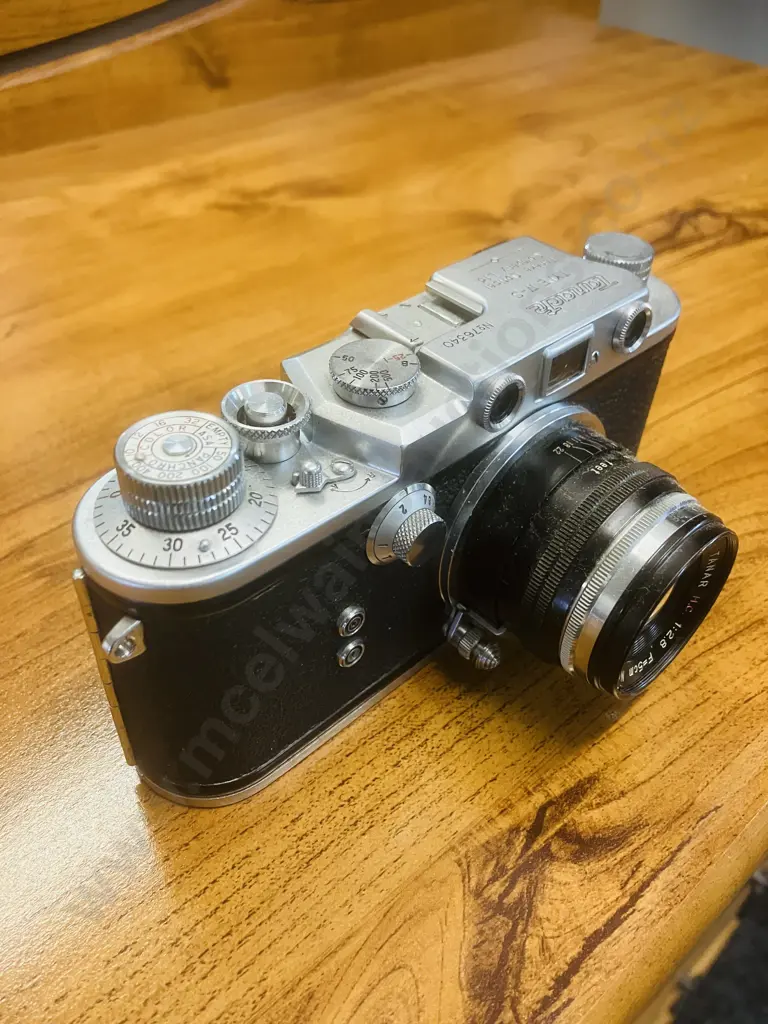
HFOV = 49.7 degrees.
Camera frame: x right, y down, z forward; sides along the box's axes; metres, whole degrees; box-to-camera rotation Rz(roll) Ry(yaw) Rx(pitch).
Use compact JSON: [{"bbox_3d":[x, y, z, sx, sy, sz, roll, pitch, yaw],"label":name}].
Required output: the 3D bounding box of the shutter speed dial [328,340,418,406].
[{"bbox_3d":[-0.002,-0.023,0.136,0.015,0.004,0.015,2,42,-1],"label":"shutter speed dial"}]

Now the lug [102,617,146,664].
[{"bbox_3d":[-0.036,0.018,0.115,0.002,0.007,0.006,32,49,29],"label":"lug"}]

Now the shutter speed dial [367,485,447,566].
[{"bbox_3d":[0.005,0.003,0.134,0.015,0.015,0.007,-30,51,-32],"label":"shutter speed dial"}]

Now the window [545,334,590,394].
[{"bbox_3d":[0.032,-0.026,0.147,0.013,0.009,0.003,-30,51,-32],"label":"window"}]

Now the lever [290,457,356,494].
[{"bbox_3d":[-0.009,-0.006,0.124,0.010,0.004,0.004,-21,47,-24],"label":"lever"}]

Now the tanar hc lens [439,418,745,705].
[{"bbox_3d":[0.039,0.009,0.149,0.045,0.045,0.034,-30,51,-32],"label":"tanar hc lens"}]

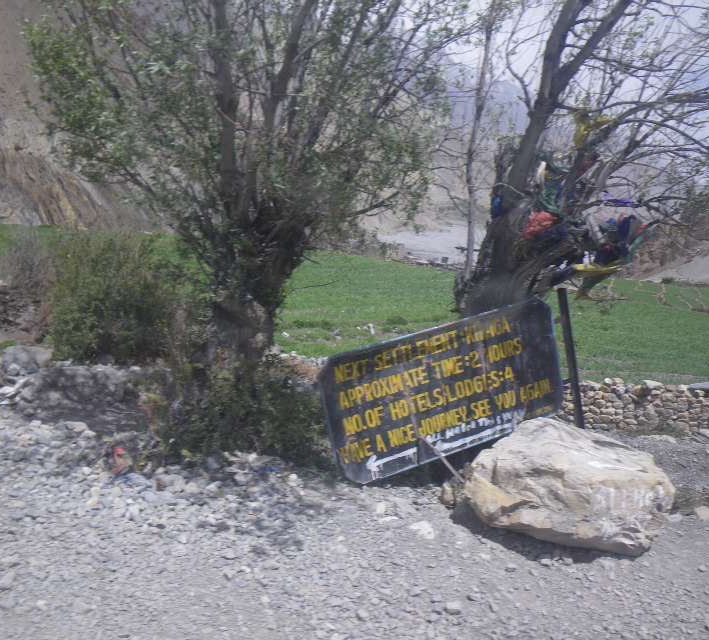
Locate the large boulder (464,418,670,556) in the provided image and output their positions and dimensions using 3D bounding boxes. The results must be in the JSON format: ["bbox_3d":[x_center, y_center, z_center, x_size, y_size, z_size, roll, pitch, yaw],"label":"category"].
[{"bbox_3d":[1.388,1.075,4.559,1.311,0.754,0.918,3,8,22],"label":"large boulder"}]

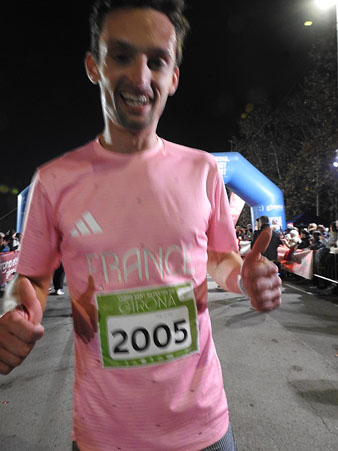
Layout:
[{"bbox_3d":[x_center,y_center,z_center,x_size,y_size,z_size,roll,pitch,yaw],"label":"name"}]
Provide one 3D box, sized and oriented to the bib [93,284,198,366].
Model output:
[{"bbox_3d":[-0.043,0.214,0.667,0.211,0.155,0.024,-6,0,-9],"label":"bib"}]

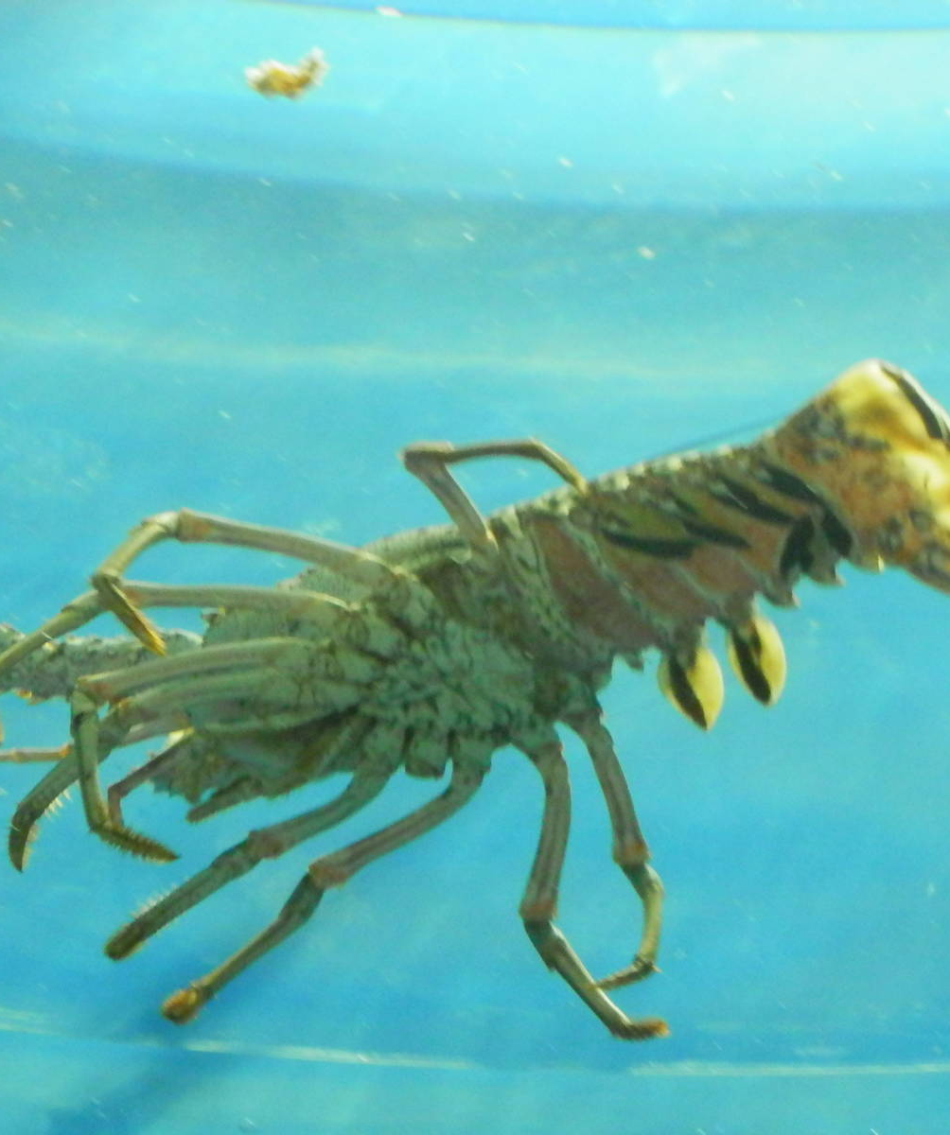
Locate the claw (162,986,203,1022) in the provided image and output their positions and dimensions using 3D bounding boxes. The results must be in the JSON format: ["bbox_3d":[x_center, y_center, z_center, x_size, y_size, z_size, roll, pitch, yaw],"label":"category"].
[{"bbox_3d":[-0.074,0.111,2.500,0.006,0.006,0.013,0,29,43],"label":"claw"}]

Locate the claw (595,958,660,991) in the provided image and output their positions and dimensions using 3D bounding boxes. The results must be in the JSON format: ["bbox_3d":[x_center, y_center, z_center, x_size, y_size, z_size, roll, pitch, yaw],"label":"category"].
[{"bbox_3d":[0.038,0.104,2.500,0.018,0.005,0.004,-17,3,-9],"label":"claw"}]

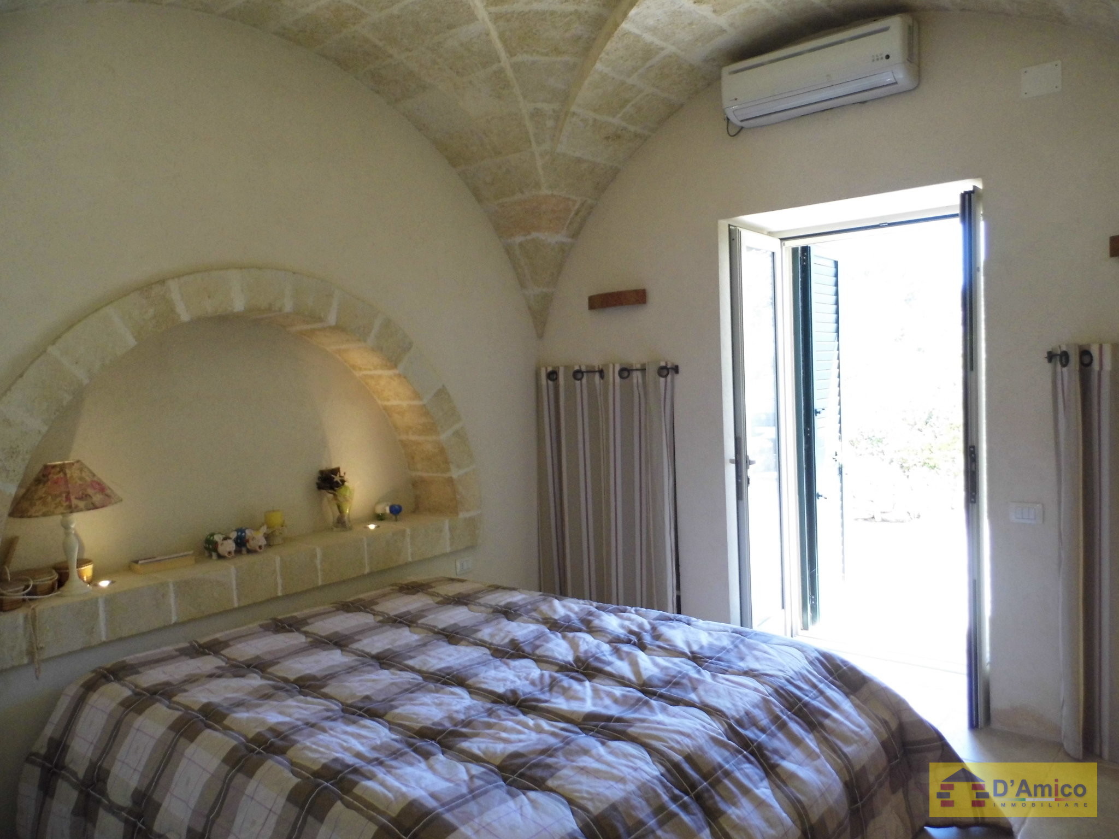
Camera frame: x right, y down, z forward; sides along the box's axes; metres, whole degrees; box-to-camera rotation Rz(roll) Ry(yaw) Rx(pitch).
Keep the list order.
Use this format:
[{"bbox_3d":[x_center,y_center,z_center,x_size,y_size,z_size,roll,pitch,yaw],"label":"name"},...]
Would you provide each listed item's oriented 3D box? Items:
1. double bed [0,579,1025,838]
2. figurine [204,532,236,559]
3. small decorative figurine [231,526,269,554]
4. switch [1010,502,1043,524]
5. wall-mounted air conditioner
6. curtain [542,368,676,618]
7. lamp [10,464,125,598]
[{"bbox_3d":[-0.182,1.150,2.743,2.479,0.533,1.998,0,4,39],"label":"double bed"},{"bbox_3d":[-1.506,0.559,3.584,0.118,0.098,0.080,-1,3,19],"label":"figurine"},{"bbox_3d":[-1.410,0.545,3.670,0.132,0.110,0.088,-1,3,19],"label":"small decorative figurine"},{"bbox_3d":[1.891,0.381,3.272,0.113,0.084,0.012,0,4,39],"label":"switch"},{"bbox_3d":[1.142,-1.527,3.598,0.814,0.262,0.200,0,4,39],"label":"wall-mounted air conditioner"},{"bbox_3d":[0.274,0.503,4.504,0.920,1.595,0.100,0,4,39],"label":"curtain"},{"bbox_3d":[-1.835,0.407,3.024,0.355,0.490,0.355,0,4,39],"label":"lamp"}]

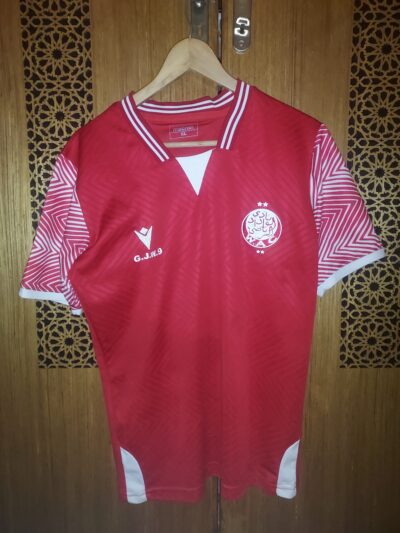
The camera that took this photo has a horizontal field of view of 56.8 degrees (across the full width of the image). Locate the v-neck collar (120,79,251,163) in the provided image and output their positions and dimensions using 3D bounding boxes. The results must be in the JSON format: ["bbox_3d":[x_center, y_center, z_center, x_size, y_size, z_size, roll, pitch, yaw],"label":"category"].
[{"bbox_3d":[-0.026,-0.262,0.662,0.230,0.135,0.100,0,6,5],"label":"v-neck collar"}]

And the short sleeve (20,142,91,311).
[{"bbox_3d":[-0.276,-0.076,0.701,0.122,0.315,0.085,0,6,5],"label":"short sleeve"}]

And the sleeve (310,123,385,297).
[{"bbox_3d":[0.262,-0.101,0.658,0.122,0.300,0.085,0,6,5],"label":"sleeve"}]

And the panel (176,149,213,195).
[{"bbox_3d":[-0.010,-0.166,0.644,0.061,0.078,0.012,0,6,5],"label":"panel"}]

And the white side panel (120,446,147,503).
[{"bbox_3d":[-0.130,0.408,0.725,0.045,0.099,0.025,0,6,5],"label":"white side panel"}]

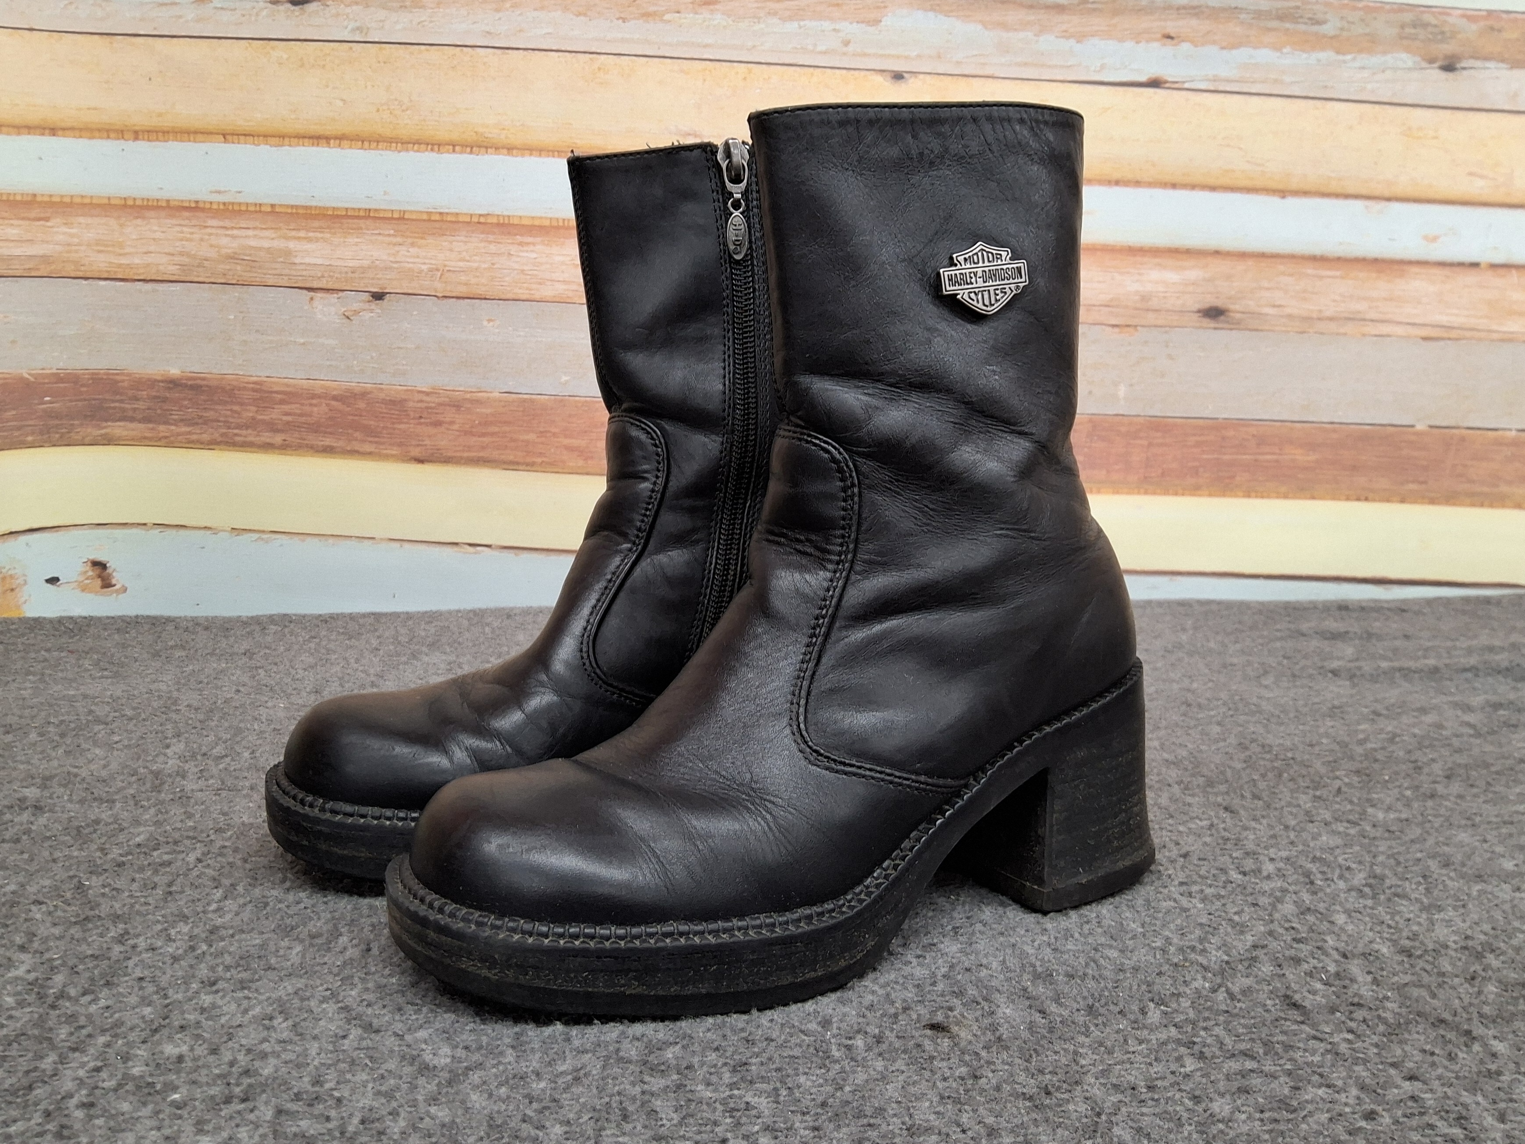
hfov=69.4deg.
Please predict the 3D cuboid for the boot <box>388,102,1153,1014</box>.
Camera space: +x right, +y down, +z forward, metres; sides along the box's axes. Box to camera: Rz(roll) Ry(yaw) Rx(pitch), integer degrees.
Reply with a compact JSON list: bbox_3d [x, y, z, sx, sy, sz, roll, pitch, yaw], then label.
[{"bbox_3d":[0.015,-0.015,0.342,0.260,0.254,0.099,-4,11,-20],"label":"boot"}]

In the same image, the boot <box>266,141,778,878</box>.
[{"bbox_3d":[-0.053,-0.029,0.419,0.260,0.254,0.099,-3,11,-17],"label":"boot"}]

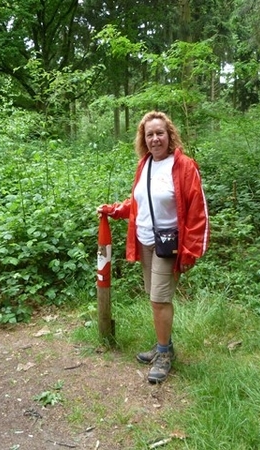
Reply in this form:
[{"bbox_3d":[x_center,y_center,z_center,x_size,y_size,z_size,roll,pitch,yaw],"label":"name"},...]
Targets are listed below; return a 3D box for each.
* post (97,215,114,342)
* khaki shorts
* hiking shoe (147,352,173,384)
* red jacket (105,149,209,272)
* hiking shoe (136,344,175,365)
[{"bbox_3d":[-0.176,0.418,3.144,0.100,0.950,0.100,0,9,0],"label":"post"},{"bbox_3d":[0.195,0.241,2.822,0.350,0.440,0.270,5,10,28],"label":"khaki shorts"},{"bbox_3d":[0.188,0.907,2.837,0.110,0.120,0.280,3,9,18],"label":"hiking shoe"},{"bbox_3d":[0.155,-0.109,2.797,0.670,0.750,0.360,5,10,28],"label":"red jacket"},{"bbox_3d":[0.172,0.883,3.025,0.275,0.115,0.110,-4,10,-22],"label":"hiking shoe"}]

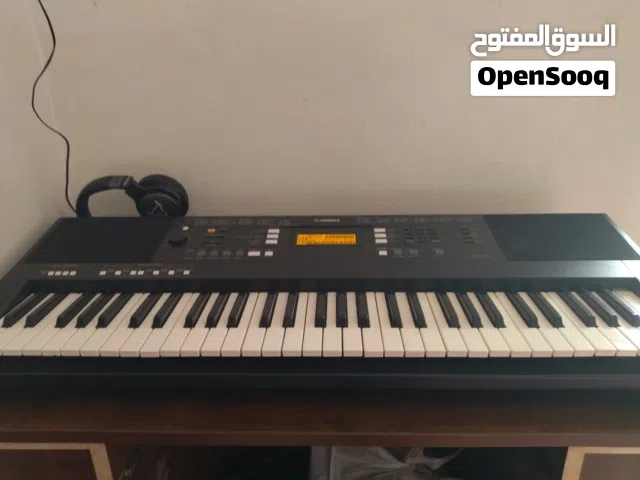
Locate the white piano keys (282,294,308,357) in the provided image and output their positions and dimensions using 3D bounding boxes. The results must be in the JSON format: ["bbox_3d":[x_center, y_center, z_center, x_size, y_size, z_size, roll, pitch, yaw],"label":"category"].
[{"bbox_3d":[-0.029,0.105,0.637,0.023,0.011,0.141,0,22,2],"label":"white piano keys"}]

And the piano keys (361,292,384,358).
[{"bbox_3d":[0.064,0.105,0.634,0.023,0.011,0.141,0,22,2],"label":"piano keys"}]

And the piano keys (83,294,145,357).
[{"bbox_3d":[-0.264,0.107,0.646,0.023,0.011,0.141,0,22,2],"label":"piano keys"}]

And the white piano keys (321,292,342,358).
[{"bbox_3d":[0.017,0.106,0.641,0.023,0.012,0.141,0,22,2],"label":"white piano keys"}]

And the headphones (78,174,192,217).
[{"bbox_3d":[-0.344,-0.032,0.936,0.190,0.176,0.068,0,22,2],"label":"headphones"}]

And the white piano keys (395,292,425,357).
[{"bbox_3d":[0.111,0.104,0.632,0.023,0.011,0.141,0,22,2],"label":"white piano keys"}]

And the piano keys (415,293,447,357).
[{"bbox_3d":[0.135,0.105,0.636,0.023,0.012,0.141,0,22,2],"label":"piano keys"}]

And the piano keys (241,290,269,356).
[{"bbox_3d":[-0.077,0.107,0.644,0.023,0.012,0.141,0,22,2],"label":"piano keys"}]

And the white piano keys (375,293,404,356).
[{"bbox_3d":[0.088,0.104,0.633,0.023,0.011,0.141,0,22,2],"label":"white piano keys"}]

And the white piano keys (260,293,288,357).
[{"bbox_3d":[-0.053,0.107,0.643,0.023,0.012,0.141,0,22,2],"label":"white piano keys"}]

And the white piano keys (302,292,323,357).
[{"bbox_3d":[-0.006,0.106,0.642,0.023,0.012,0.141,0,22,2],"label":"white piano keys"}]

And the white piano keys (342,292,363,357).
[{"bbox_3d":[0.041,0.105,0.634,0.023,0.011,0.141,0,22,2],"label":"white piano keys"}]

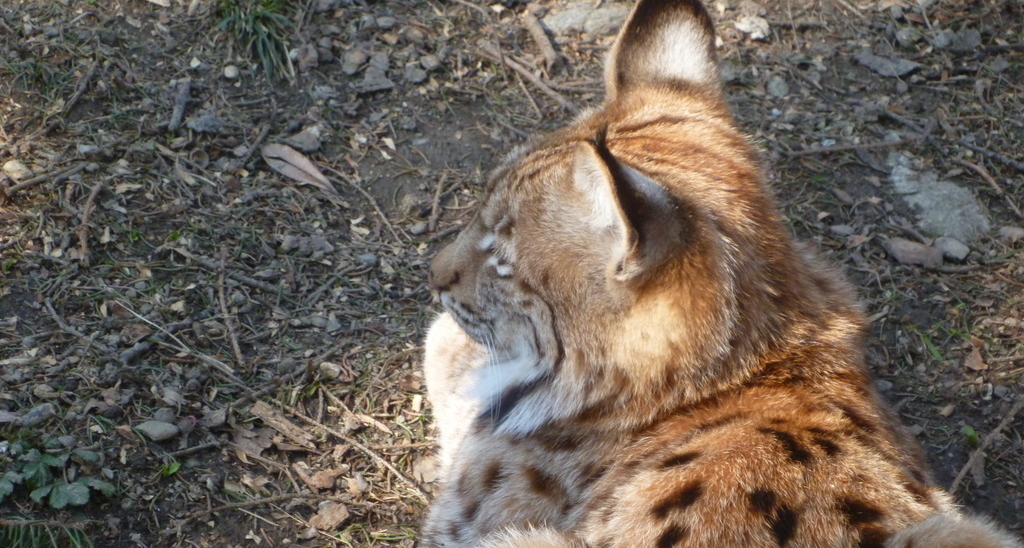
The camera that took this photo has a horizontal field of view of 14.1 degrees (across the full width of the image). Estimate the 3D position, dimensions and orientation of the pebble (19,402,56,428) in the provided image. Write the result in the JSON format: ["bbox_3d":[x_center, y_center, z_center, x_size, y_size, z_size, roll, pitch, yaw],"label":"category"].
[{"bbox_3d":[-0.406,0.122,3.548,0.036,0.012,0.013,-26,47,-28],"label":"pebble"}]

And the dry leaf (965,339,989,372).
[{"bbox_3d":[0.360,0.063,3.211,0.019,0.012,0.037,0,42,0],"label":"dry leaf"}]

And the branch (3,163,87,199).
[{"bbox_3d":[-0.405,-0.083,3.595,0.074,0.010,0.014,-20,47,-20],"label":"branch"}]

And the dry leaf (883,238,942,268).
[{"bbox_3d":[0.359,-0.019,3.714,0.054,0.016,0.024,15,42,17],"label":"dry leaf"}]

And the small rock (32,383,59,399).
[{"bbox_3d":[-0.384,0.096,3.406,0.021,0.008,0.013,0,43,0],"label":"small rock"}]

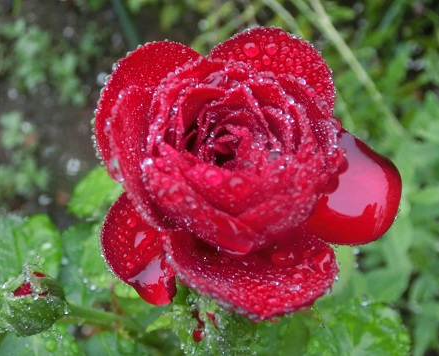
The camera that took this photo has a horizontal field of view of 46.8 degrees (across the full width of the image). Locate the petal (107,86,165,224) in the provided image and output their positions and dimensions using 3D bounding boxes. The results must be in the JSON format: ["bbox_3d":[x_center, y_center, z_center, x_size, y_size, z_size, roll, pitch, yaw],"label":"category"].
[{"bbox_3d":[-0.026,-0.007,0.160,0.021,0.015,0.043,0,73,-35],"label":"petal"}]

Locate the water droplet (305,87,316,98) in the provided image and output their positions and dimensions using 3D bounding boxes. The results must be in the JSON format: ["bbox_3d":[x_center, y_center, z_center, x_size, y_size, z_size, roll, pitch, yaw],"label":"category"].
[{"bbox_3d":[0.030,-0.028,0.167,0.004,0.003,0.004,0,72,0],"label":"water droplet"}]

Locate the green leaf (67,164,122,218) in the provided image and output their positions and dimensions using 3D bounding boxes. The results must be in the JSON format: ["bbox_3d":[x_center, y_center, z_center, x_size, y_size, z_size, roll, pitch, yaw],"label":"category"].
[{"bbox_3d":[-0.049,0.006,0.207,0.026,0.010,0.028,0,60,-7],"label":"green leaf"}]

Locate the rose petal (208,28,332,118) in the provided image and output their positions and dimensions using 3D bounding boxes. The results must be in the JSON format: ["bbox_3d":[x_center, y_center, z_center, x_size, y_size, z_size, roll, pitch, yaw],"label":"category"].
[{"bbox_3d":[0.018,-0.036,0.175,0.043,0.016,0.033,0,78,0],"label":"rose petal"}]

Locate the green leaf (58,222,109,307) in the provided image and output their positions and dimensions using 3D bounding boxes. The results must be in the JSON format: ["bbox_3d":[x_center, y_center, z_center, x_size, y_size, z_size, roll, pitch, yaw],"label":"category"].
[{"bbox_3d":[-0.053,0.034,0.207,0.029,0.011,0.038,0,63,-6],"label":"green leaf"}]

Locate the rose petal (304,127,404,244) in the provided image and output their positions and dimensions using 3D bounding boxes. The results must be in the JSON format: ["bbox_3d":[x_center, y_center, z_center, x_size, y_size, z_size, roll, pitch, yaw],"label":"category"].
[{"bbox_3d":[0.043,0.004,0.170,0.034,0.017,0.038,0,66,-16],"label":"rose petal"}]

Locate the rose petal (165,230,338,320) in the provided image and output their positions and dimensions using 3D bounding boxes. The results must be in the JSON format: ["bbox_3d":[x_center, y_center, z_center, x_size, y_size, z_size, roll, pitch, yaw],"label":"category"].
[{"bbox_3d":[0.010,0.030,0.156,0.052,0.017,0.028,0,60,0],"label":"rose petal"}]

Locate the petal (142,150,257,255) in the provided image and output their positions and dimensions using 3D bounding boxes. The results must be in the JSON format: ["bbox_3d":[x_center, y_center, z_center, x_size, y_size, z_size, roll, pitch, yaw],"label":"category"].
[{"bbox_3d":[-0.006,0.007,0.146,0.033,0.016,0.031,0,84,9],"label":"petal"}]

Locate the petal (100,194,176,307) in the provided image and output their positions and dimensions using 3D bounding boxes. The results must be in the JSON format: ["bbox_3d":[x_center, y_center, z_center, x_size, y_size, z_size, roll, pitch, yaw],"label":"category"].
[{"bbox_3d":[-0.026,0.023,0.162,0.023,0.014,0.035,0,66,9],"label":"petal"}]

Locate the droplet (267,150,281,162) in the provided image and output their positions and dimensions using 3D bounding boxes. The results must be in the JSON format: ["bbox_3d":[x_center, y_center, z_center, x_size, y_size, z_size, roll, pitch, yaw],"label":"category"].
[{"bbox_3d":[0.016,-0.006,0.149,0.004,0.003,0.004,0,66,0],"label":"droplet"}]

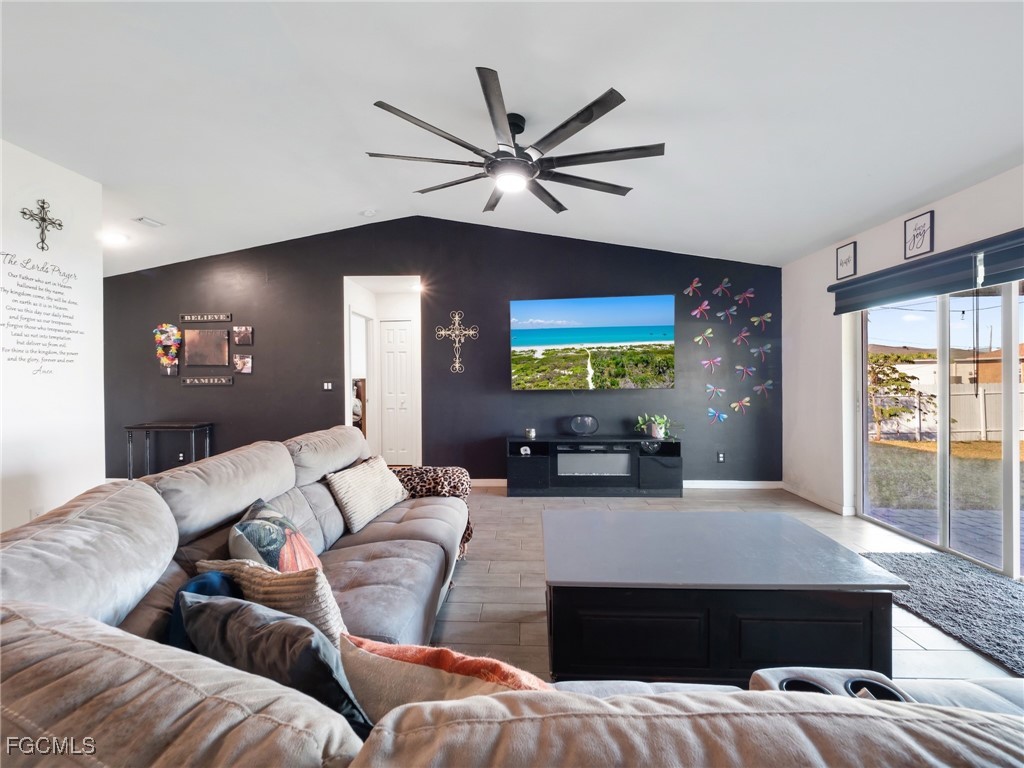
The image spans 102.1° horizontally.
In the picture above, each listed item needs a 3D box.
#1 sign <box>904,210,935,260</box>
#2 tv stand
[{"bbox_3d":[2.994,-1.085,3.047,0.030,0.291,0.198,0,1,1],"label":"sign"},{"bbox_3d":[0.870,0.885,4.520,1.819,0.602,0.355,0,1,1],"label":"tv stand"}]

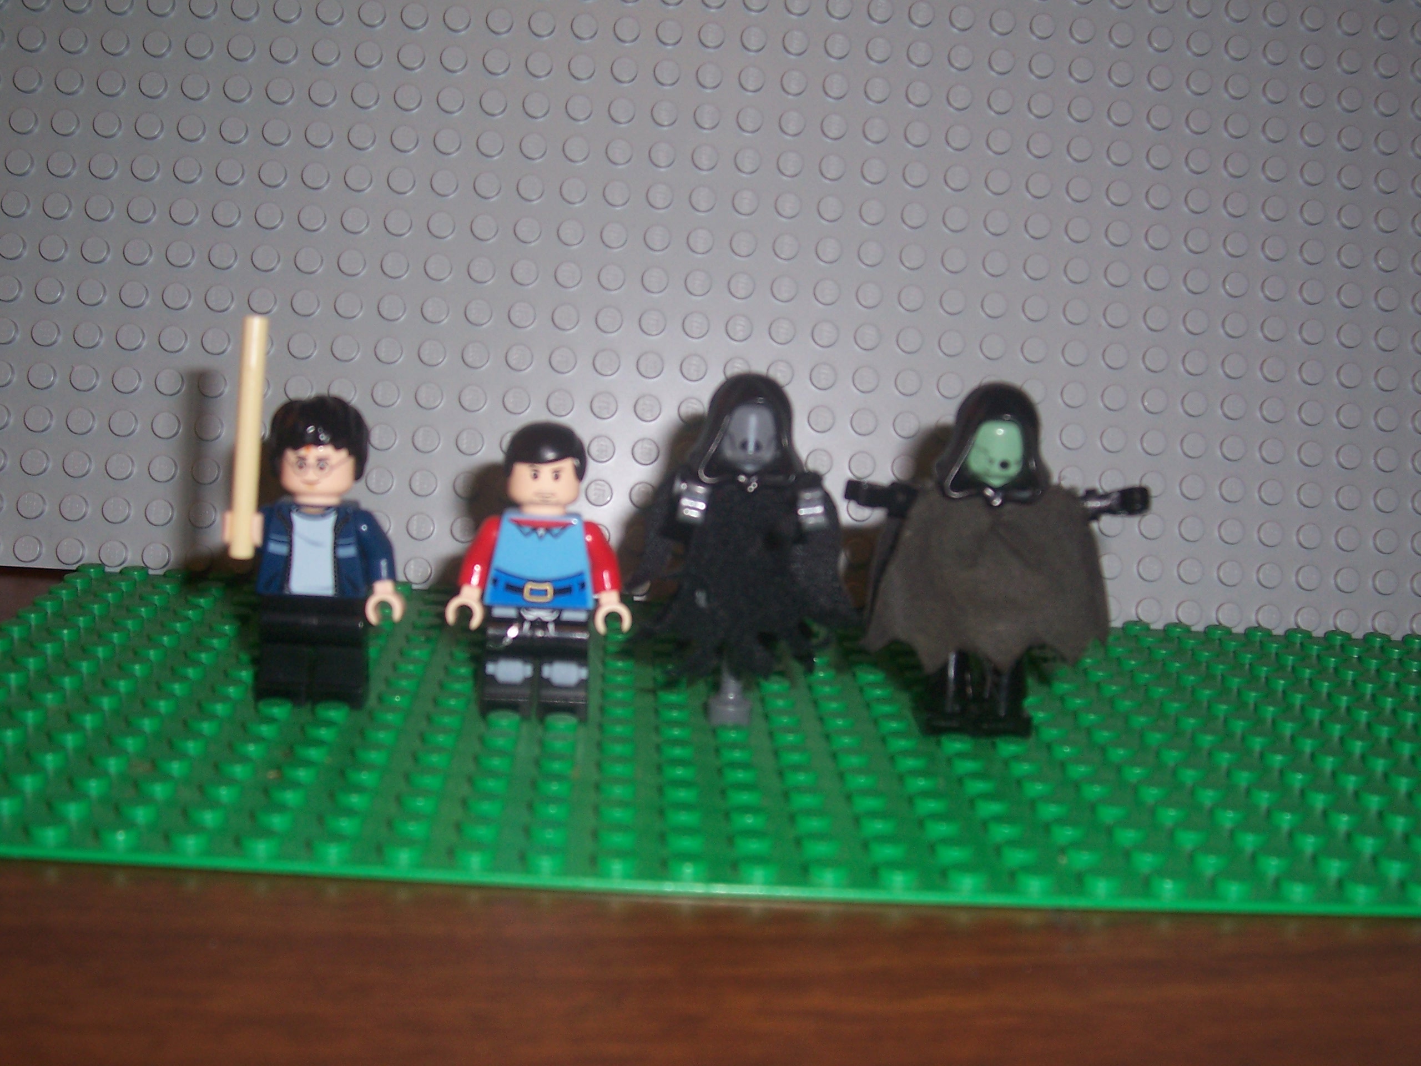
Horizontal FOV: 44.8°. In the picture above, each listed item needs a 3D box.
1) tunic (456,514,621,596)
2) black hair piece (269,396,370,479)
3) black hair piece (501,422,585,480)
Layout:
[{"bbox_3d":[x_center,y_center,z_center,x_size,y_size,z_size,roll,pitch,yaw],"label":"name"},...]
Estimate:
[{"bbox_3d":[-0.024,0.003,0.243,0.023,0.014,0.010,3,11,-4],"label":"tunic"},{"bbox_3d":[-0.055,-0.013,0.240,0.014,0.012,0.014,3,11,-4],"label":"black hair piece"},{"bbox_3d":[-0.023,-0.011,0.242,0.012,0.009,0.012,3,11,-4],"label":"black hair piece"}]

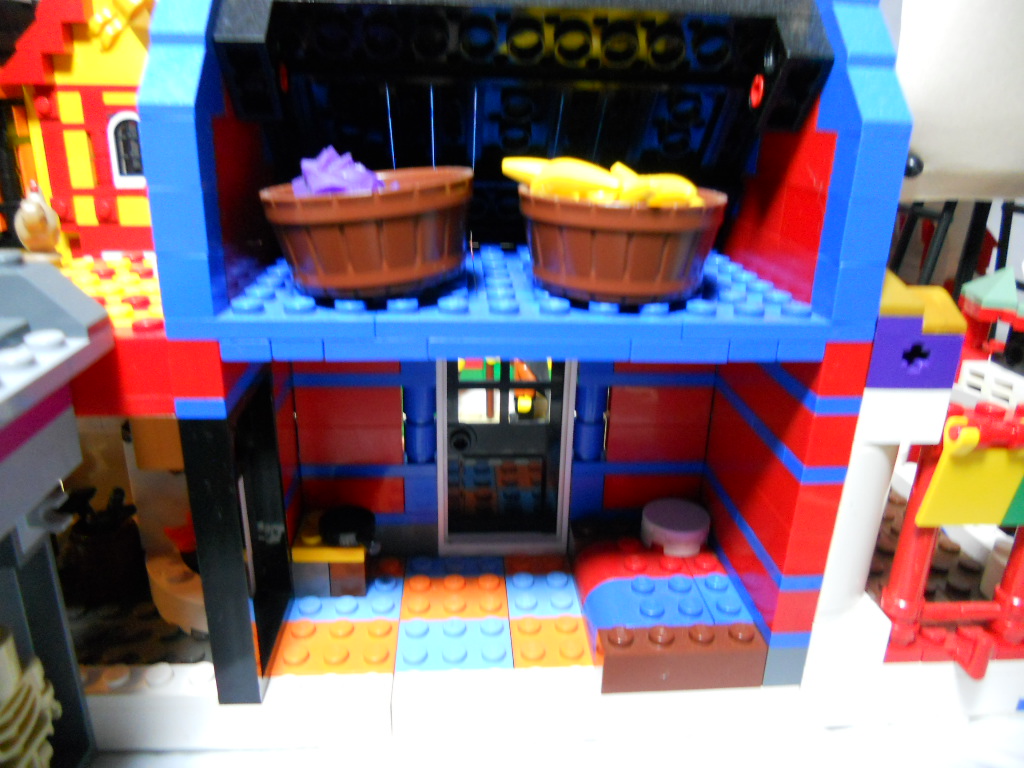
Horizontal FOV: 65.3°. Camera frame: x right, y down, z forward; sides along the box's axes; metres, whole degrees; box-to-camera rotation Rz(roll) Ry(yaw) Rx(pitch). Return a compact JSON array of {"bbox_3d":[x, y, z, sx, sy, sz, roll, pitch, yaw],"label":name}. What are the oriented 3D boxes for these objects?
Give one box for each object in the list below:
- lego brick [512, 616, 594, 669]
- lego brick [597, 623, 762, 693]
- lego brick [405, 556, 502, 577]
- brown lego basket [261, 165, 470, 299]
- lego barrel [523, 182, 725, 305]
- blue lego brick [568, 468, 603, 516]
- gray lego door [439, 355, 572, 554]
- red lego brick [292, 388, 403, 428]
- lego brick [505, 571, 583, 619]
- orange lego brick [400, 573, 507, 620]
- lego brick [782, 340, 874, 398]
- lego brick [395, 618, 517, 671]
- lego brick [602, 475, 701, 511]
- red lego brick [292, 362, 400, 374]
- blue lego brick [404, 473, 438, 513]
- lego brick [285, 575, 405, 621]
[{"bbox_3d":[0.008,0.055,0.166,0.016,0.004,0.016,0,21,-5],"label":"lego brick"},{"bbox_3d":[0.033,0.053,0.155,0.032,0.011,0.008,0,21,-5],"label":"lego brick"},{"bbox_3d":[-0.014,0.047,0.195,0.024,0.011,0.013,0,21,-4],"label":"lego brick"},{"bbox_3d":[-0.023,-0.026,0.133,0.035,0.016,0.035,-6,22,-2],"label":"brown lego basket"},{"bbox_3d":[0.019,-0.026,0.141,0.036,0.017,0.036,0,22,-5],"label":"lego barrel"},{"bbox_3d":[0.018,0.025,0.194,0.008,0.010,0.008,0,21,-5],"label":"blue lego brick"},{"bbox_3d":[-0.002,0.014,0.189,0.032,0.057,0.008,0,21,-4],"label":"gray lego door"},{"bbox_3d":[-0.037,0.004,0.181,0.024,0.010,0.008,0,21,-5],"label":"red lego brick"},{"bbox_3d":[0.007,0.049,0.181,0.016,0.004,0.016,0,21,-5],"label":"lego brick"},{"bbox_3d":[-0.013,0.051,0.181,0.024,0.011,0.016,0,21,-4],"label":"orange lego brick"},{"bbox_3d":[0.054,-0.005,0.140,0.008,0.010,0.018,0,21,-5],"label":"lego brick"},{"bbox_3d":[-0.012,0.057,0.166,0.024,0.011,0.016,0,21,-4],"label":"lego brick"},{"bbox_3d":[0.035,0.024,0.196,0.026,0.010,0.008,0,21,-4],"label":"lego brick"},{"bbox_3d":[-0.037,-0.009,0.179,0.024,0.010,0.008,0,21,-4],"label":"red lego brick"},{"bbox_3d":[-0.022,0.024,0.192,0.008,0.010,0.008,0,21,-4],"label":"blue lego brick"},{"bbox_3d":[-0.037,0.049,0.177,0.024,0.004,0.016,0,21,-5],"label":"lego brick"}]

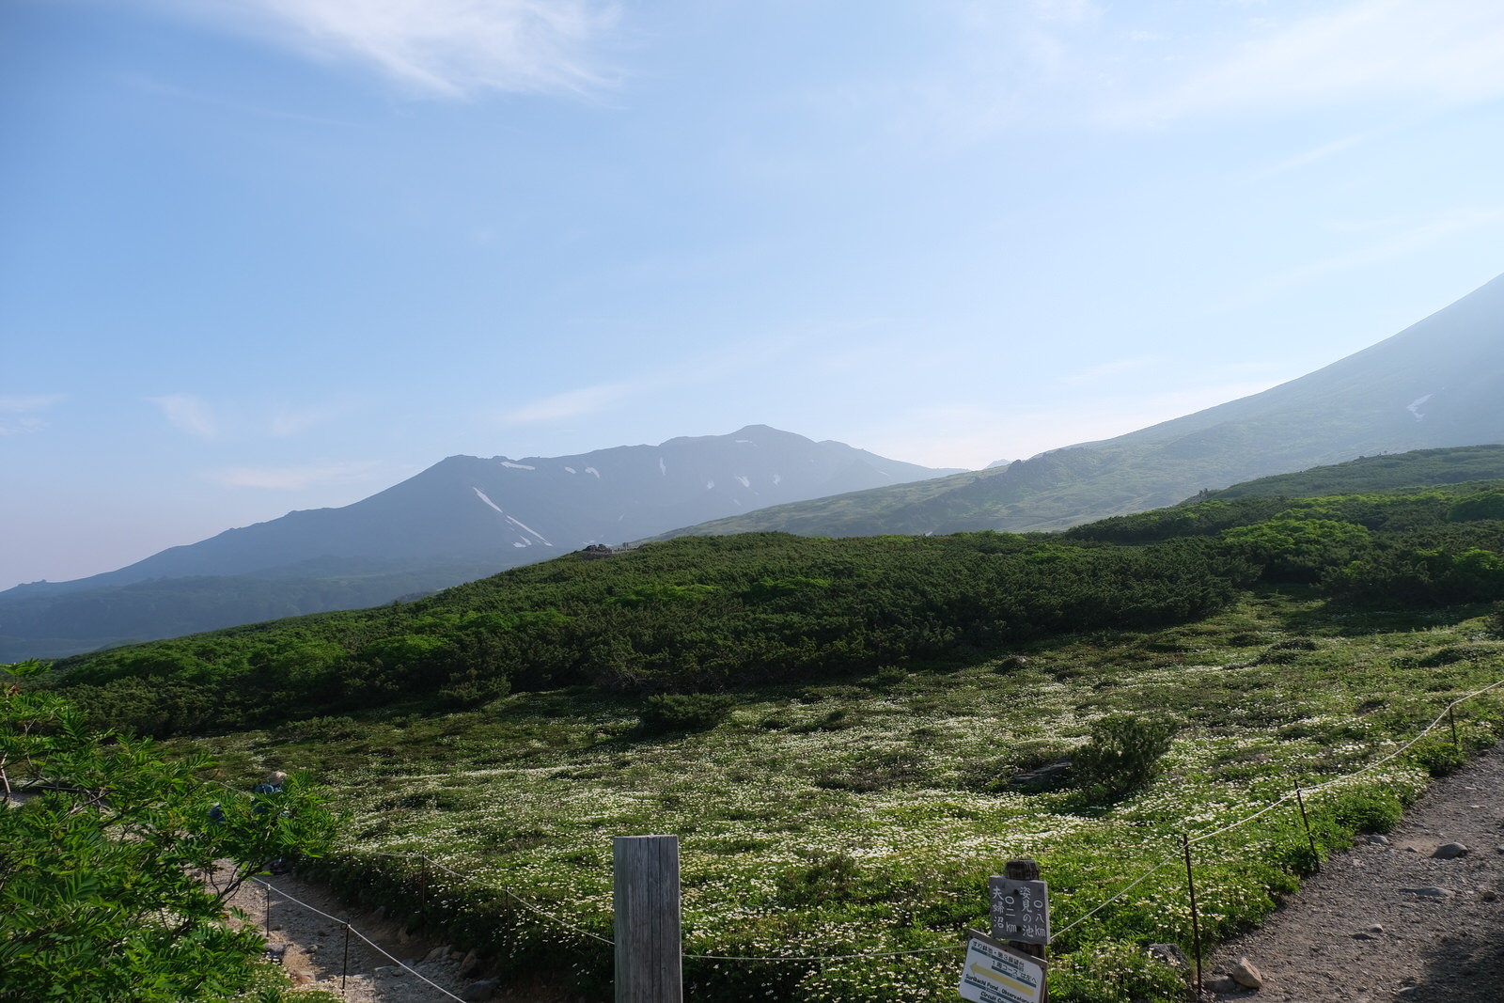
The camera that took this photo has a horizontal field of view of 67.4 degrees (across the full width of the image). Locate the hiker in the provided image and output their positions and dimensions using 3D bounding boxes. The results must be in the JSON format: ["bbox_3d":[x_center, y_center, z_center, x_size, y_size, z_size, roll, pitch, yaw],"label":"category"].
[{"bbox_3d":[-7.608,5.077,17.900,0.620,1.620,0.520,-2,-4,20],"label":"hiker"}]

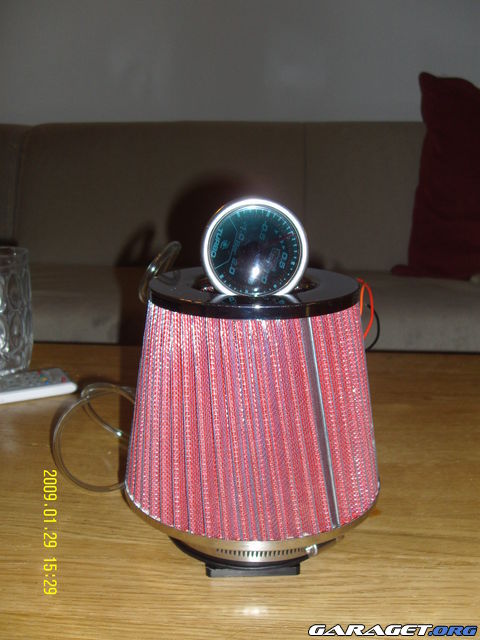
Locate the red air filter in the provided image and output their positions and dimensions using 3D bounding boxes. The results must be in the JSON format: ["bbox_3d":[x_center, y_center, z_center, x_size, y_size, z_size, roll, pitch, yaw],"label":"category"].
[{"bbox_3d":[0.008,0.057,0.418,0.156,0.159,0.156,0,13,0],"label":"red air filter"}]

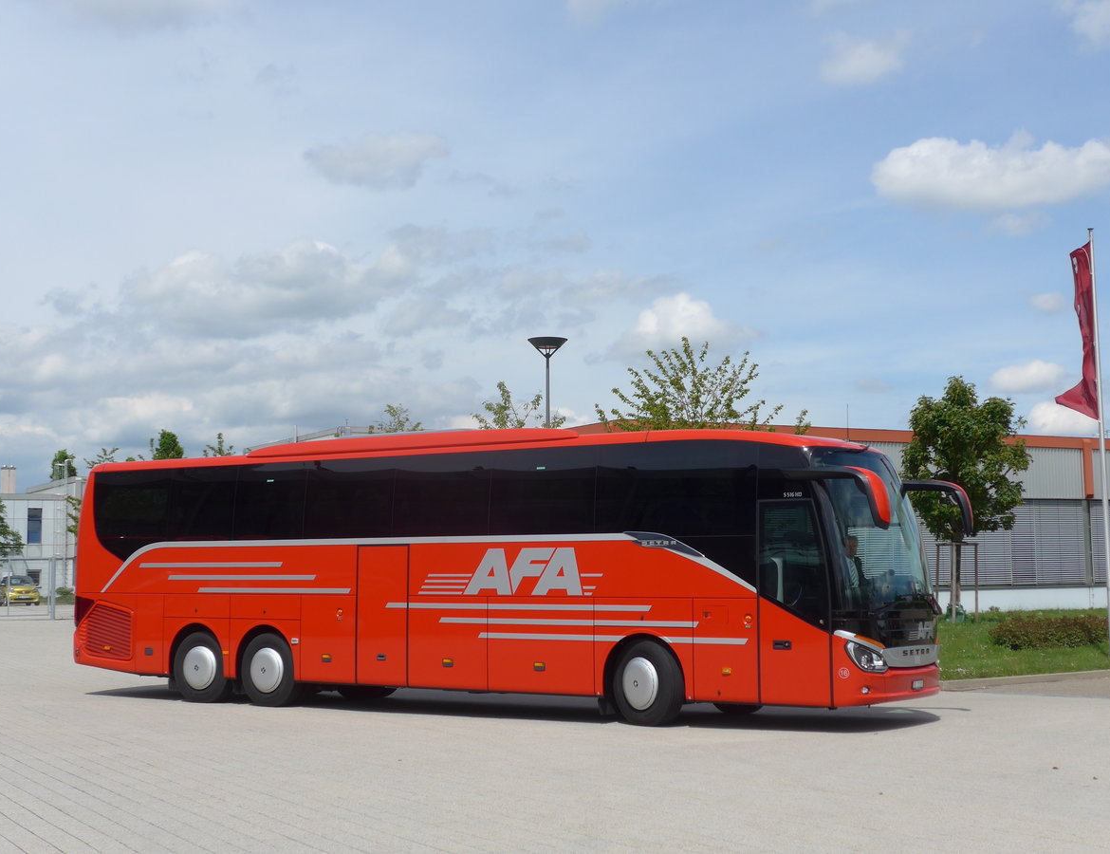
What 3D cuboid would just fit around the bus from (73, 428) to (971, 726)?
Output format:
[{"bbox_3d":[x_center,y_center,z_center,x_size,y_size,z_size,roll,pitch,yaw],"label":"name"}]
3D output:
[{"bbox_3d":[-1.219,1.984,22.242,13.350,3.750,2.650,-4,-6,33],"label":"bus"}]

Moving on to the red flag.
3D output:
[{"bbox_3d":[10.515,-1.942,32.505,0.400,3.655,0.950,5,-8,-45],"label":"red flag"}]

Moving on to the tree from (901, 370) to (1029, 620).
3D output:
[{"bbox_3d":[11.542,1.990,45.331,3.600,6.894,3.600,-1,-6,0],"label":"tree"}]

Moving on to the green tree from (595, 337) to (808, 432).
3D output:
[{"bbox_3d":[2.962,1.433,32.882,4.300,6.630,4.300,-1,-6,0],"label":"green tree"}]

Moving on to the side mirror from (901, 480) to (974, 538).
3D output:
[{"bbox_3d":[4.736,1.009,20.019,0.950,0.720,0.320,-4,-6,33],"label":"side mirror"}]

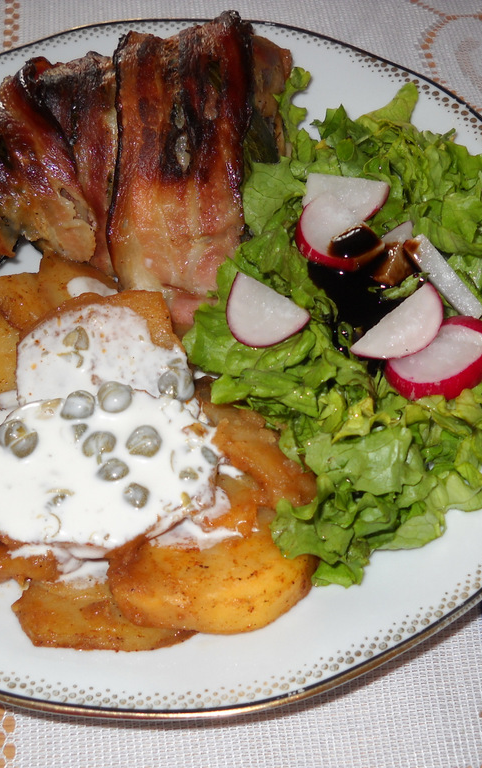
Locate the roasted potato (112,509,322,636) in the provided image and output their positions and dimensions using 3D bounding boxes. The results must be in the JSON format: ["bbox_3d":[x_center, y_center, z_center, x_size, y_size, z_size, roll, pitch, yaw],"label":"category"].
[{"bbox_3d":[-0.008,0.046,0.293,0.052,0.020,0.037,0,57,0],"label":"roasted potato"}]

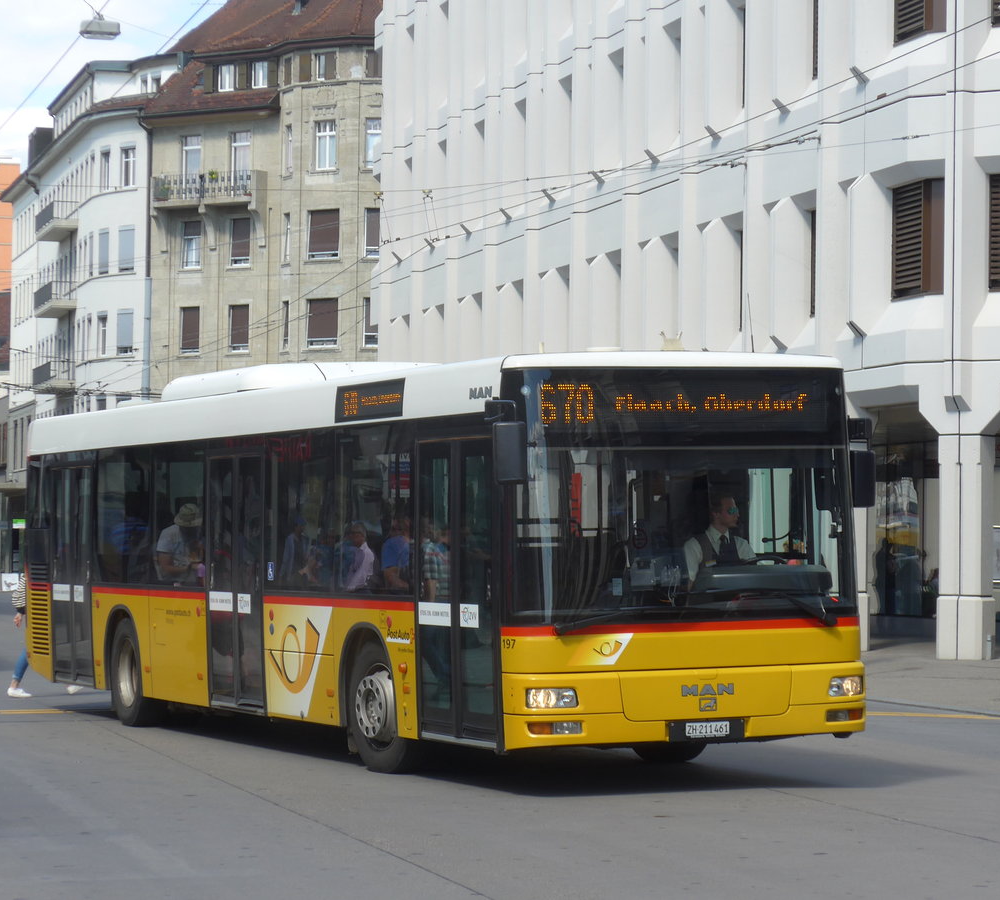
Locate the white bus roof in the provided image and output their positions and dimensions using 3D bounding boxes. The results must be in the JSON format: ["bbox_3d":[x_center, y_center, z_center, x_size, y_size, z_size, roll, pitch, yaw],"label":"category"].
[{"bbox_3d":[-1.086,-0.400,26.051,2.450,0.590,11.850,-1,-1,-22],"label":"white bus roof"}]

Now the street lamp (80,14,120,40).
[{"bbox_3d":[-6.297,-6.659,53.000,0.650,0.390,0.360,1,-1,-7],"label":"street lamp"}]

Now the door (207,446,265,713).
[{"bbox_3d":[-1.923,0.977,24.976,0.090,1.920,1.380,-1,-1,-22],"label":"door"}]

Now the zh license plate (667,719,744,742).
[{"bbox_3d":[1.264,1.703,20.433,0.505,0.135,0.030,-1,-1,-22],"label":"zh license plate"}]

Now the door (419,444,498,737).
[{"bbox_3d":[-0.224,0.879,20.859,0.090,1.870,1.290,-1,-1,-22],"label":"door"}]

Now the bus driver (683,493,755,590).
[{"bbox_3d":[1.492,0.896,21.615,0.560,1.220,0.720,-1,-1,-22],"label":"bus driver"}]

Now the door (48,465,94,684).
[{"bbox_3d":[-3.673,1.088,29.218,0.090,1.910,1.400,-1,-1,-22],"label":"door"}]

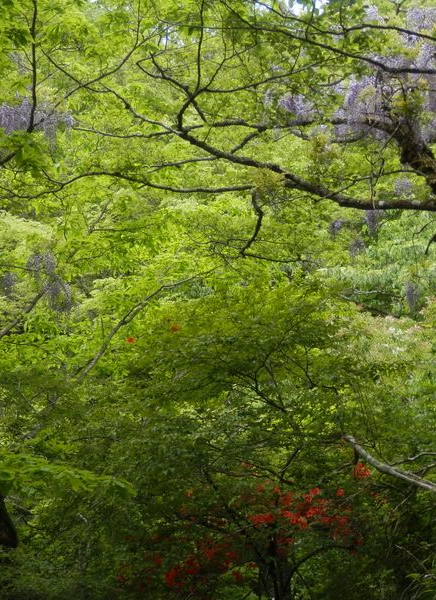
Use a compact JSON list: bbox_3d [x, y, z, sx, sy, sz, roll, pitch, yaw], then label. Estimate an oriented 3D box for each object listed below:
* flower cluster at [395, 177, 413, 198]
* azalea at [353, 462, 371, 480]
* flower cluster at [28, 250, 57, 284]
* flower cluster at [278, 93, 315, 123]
[{"bbox_3d":[2.378,-1.442,16.000,0.231,0.231,0.208,0,-4,0],"label":"flower cluster"},{"bbox_3d":[1.035,1.237,9.000,0.130,0.130,0.117,0,-4,0],"label":"azalea"},{"bbox_3d":[-1.980,-0.365,14.000,0.337,0.381,0.303,0,-4,0],"label":"flower cluster"},{"bbox_3d":[0.818,-2.005,13.000,0.375,0.312,0.338,0,-4,0],"label":"flower cluster"}]

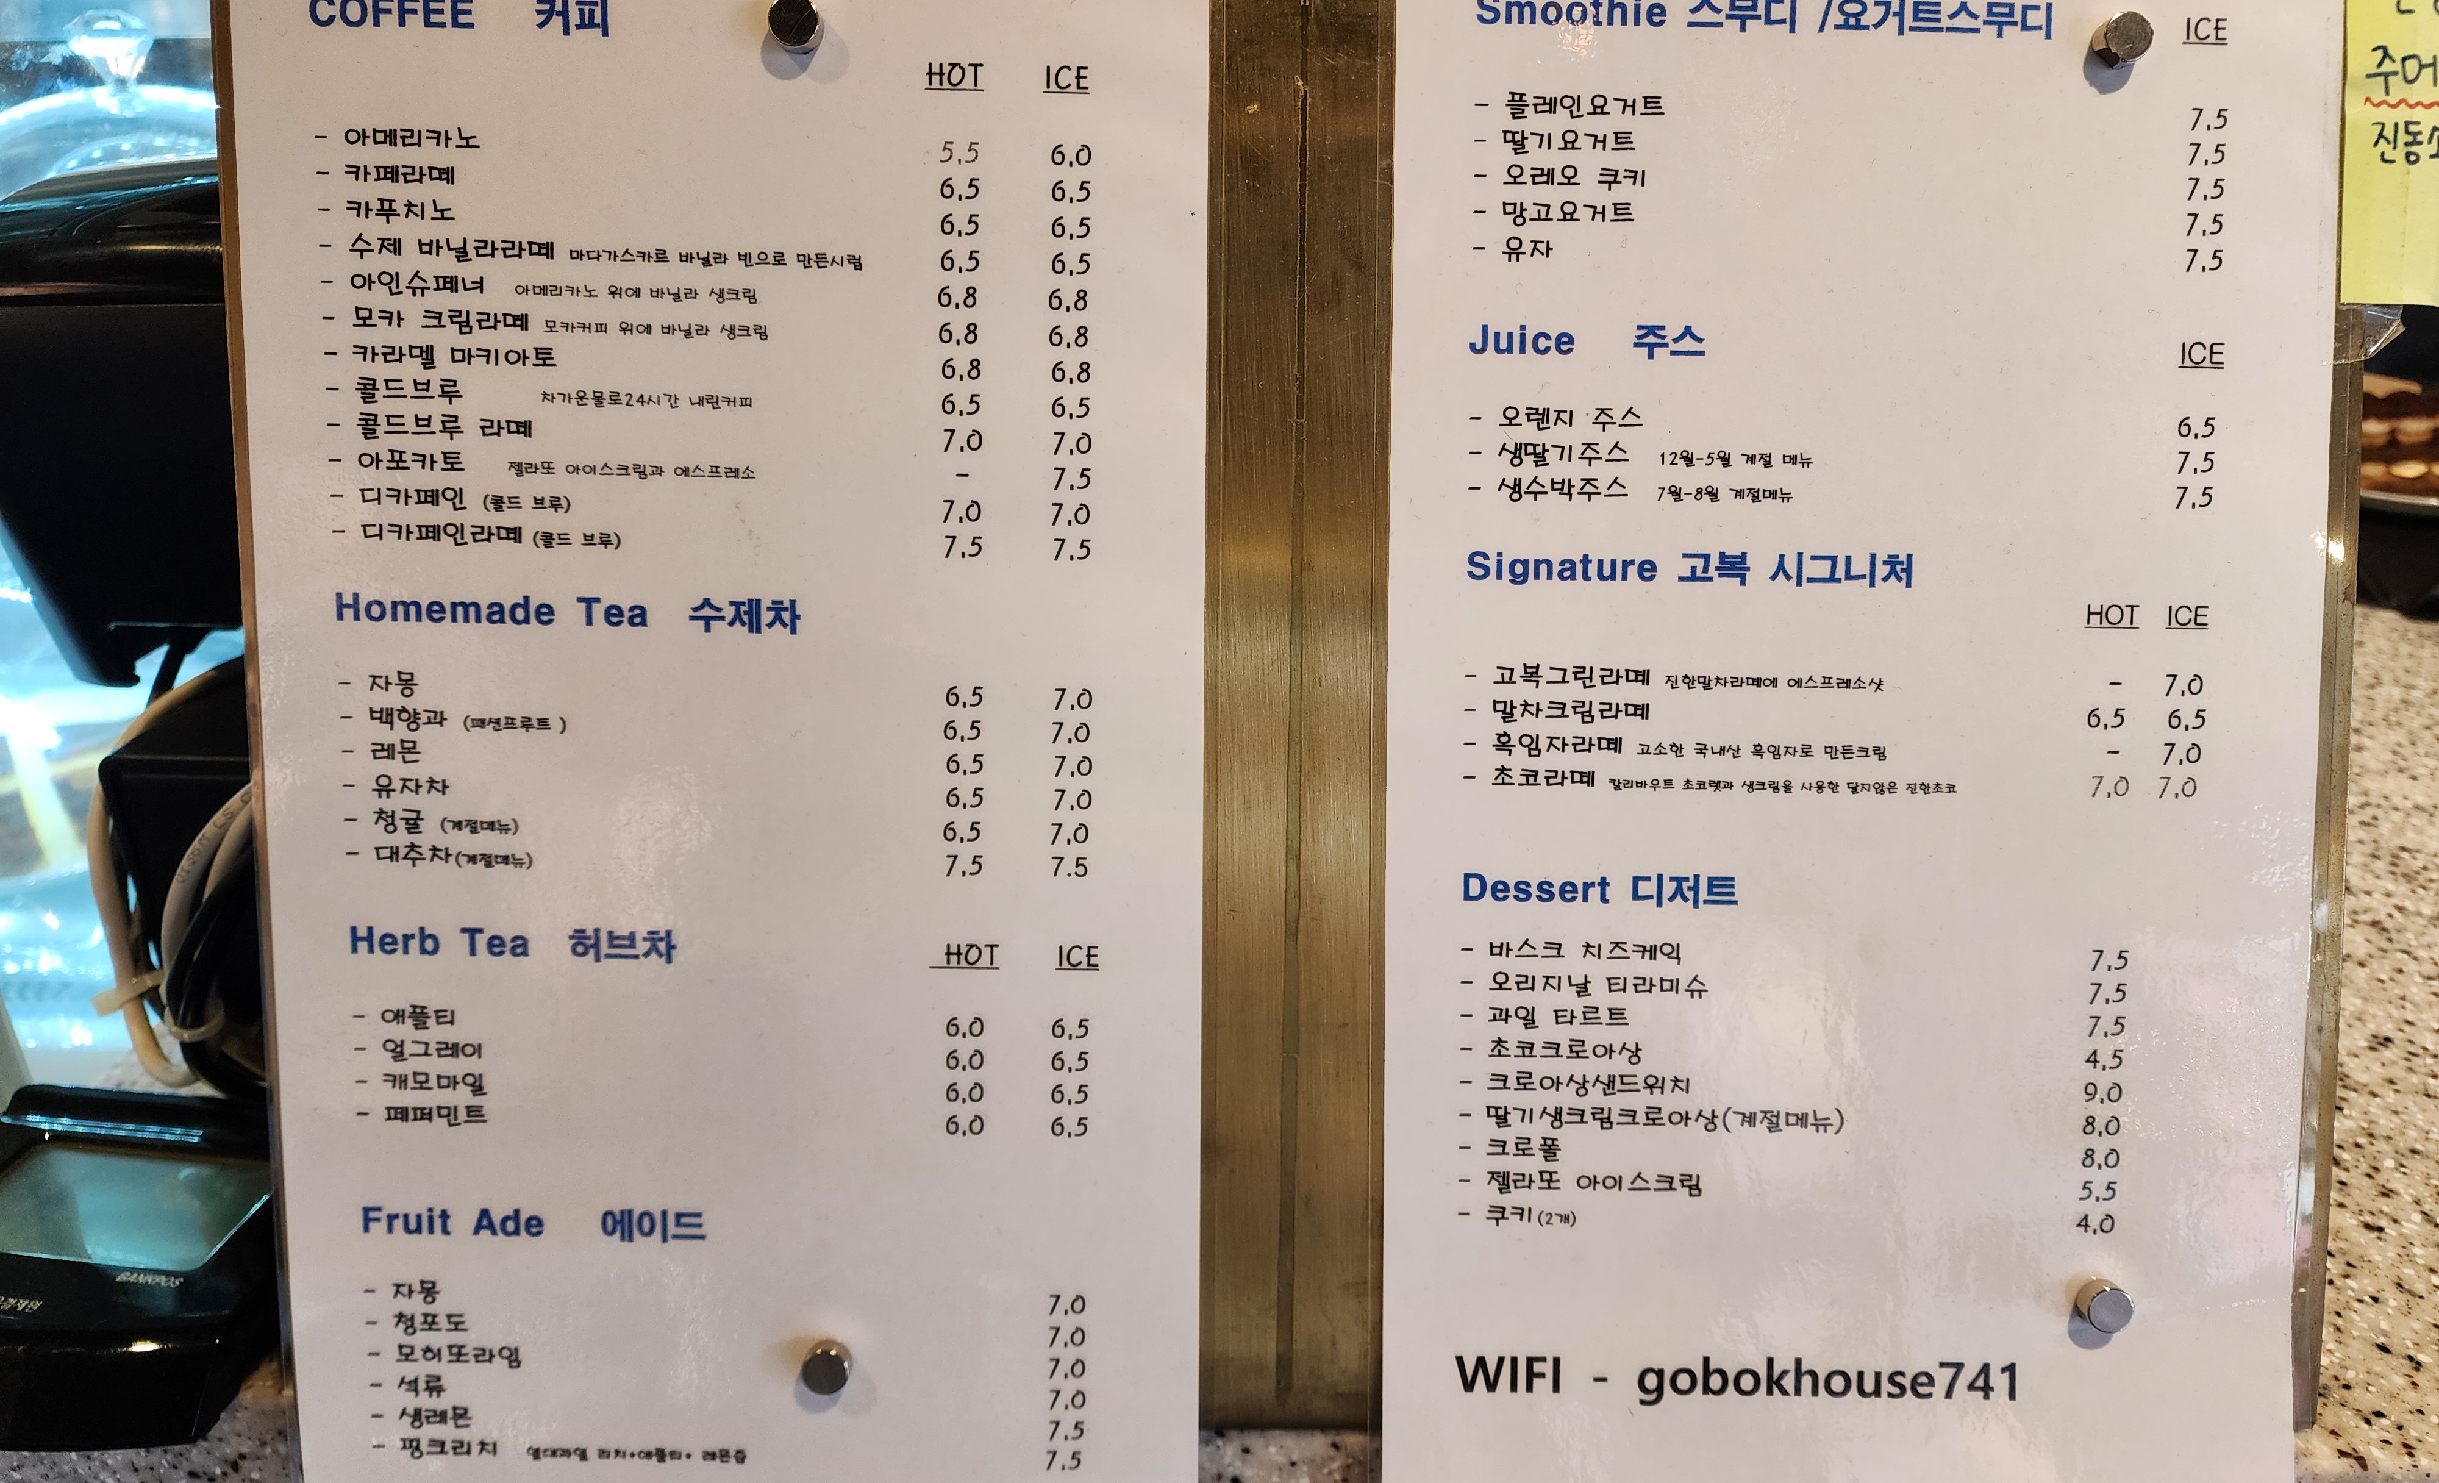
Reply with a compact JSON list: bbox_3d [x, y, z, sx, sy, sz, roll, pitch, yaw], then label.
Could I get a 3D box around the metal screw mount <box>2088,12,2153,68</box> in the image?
[{"bbox_3d":[0.188,-0.146,0.337,0.010,0.010,0.005,1,2,-1],"label":"metal screw mount"}]

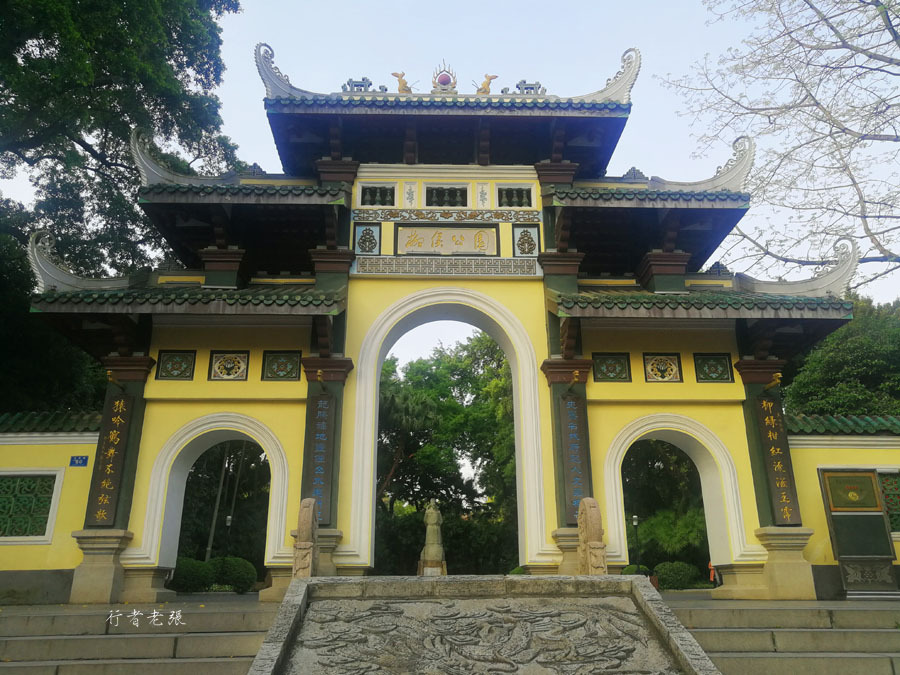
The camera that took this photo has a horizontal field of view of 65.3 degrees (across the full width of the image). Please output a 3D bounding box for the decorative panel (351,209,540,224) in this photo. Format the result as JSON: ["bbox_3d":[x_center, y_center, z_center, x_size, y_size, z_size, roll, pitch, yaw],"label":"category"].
[{"bbox_3d":[-0.040,-1.980,11.498,3.142,0.226,0.080,0,-19,-2],"label":"decorative panel"}]

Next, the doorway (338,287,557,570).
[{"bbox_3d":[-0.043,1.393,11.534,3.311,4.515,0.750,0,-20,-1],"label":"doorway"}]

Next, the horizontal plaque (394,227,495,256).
[{"bbox_3d":[-0.054,-1.783,13.124,1.886,0.595,0.100,0,-20,-2],"label":"horizontal plaque"}]

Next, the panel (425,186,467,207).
[{"bbox_3d":[-0.057,-2.518,12.621,0.765,0.451,0.120,0,-20,-1],"label":"panel"}]

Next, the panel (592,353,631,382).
[{"bbox_3d":[2.847,0.536,12.386,0.665,0.535,0.100,0,-20,-2],"label":"panel"}]

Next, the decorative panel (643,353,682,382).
[{"bbox_3d":[3.748,0.538,12.413,0.677,0.536,0.100,0,-20,-2],"label":"decorative panel"}]

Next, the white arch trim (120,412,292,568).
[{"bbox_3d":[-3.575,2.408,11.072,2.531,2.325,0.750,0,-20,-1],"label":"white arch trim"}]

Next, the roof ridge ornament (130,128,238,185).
[{"bbox_3d":[-4.621,-3.115,12.176,1.897,1.169,0.200,0,-19,-2],"label":"roof ridge ornament"}]

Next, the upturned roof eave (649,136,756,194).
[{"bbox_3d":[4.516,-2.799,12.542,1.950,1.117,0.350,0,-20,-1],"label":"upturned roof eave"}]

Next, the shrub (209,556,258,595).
[{"bbox_3d":[-3.646,3.995,11.793,0.808,0.603,0.808,0,-20,-1],"label":"shrub"}]

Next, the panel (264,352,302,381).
[{"bbox_3d":[-2.747,0.469,11.460,0.630,0.510,0.070,0,-20,-1],"label":"panel"}]

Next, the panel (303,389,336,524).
[{"bbox_3d":[-1.839,1.708,9.900,0.369,1.790,0.060,0,-19,-2],"label":"panel"}]

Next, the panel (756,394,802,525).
[{"bbox_3d":[4.723,1.746,10.074,0.372,1.817,0.060,0,-19,-2],"label":"panel"}]

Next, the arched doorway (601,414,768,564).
[{"bbox_3d":[3.224,2.160,10.176,2.469,2.165,0.150,0,-19,-2],"label":"arched doorway"}]

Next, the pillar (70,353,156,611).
[{"bbox_3d":[-5.393,2.269,11.419,0.769,3.854,0.820,0,-20,-2],"label":"pillar"}]

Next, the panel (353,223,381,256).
[{"bbox_3d":[-1.320,-1.588,11.350,0.428,0.568,0.070,0,-19,-2],"label":"panel"}]

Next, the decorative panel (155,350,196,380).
[{"bbox_3d":[-4.746,0.491,12.175,0.659,0.540,0.100,0,-20,-2],"label":"decorative panel"}]

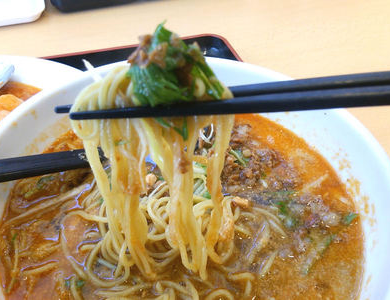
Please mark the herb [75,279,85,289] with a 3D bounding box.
[{"bbox_3d":[-0.053,0.062,0.160,0.004,0.003,0.005,-4,44,-7],"label":"herb"}]

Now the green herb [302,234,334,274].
[{"bbox_3d":[0.062,0.053,0.175,0.009,0.004,0.026,34,52,29],"label":"green herb"}]

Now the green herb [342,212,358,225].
[{"bbox_3d":[0.085,0.038,0.191,0.010,0.003,0.005,-22,49,-23],"label":"green herb"}]

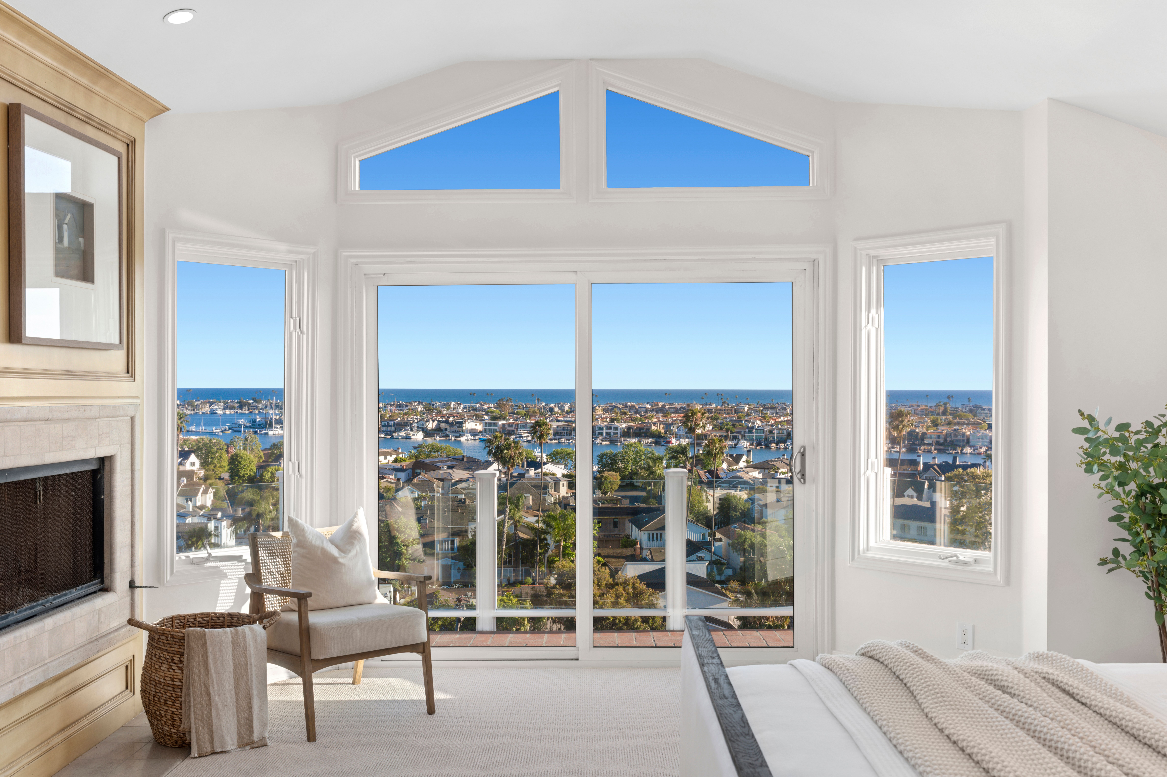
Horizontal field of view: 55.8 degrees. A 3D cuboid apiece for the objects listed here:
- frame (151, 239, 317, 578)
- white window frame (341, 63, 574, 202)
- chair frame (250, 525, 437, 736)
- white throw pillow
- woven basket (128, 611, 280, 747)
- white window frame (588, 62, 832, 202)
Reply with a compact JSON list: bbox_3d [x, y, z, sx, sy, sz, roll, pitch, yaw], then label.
[{"bbox_3d":[-1.572,0.087,5.115,0.110,1.560,0.765,0,0,44],"label":"frame"},{"bbox_3d":[-0.627,-1.263,5.465,1.185,0.700,0.110,0,0,1],"label":"white window frame"},{"bbox_3d":[-1.060,1.005,4.724,0.600,0.755,0.680,0,0,-42],"label":"chair frame"},{"bbox_3d":[-1.080,0.735,4.748,0.450,0.420,0.170,0,-20,-42],"label":"white throw pillow"},{"bbox_3d":[-1.528,1.153,4.430,0.580,0.465,0.490,0,0,-17],"label":"woven basket"},{"bbox_3d":[0.625,-1.267,5.440,1.195,0.695,0.110,0,0,1],"label":"white window frame"}]

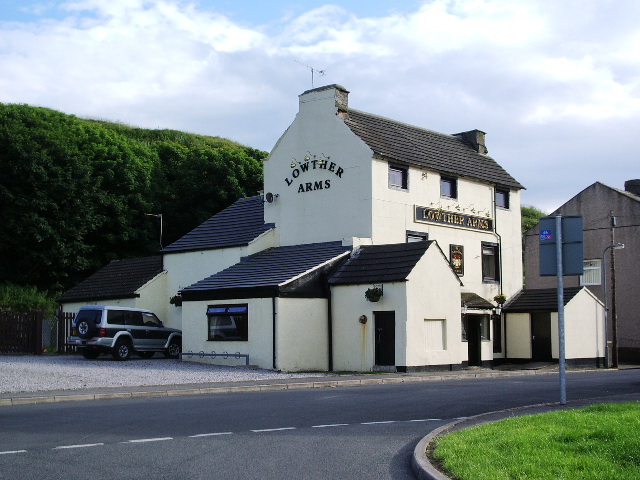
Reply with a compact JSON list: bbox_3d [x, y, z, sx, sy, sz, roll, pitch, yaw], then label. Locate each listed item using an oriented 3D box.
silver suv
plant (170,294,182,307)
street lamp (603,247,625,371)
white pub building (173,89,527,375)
[{"bbox_3d":[-7.203,3.557,34.697,1.800,1.880,4.700,-4,-8,31],"label":"silver suv"},{"bbox_3d":[-6.352,2.710,41.206,0.560,0.500,0.560,0,-6,0],"label":"plant"},{"bbox_3d":[13.855,3.087,43.449,1.102,5.851,0.280,-5,-8,42],"label":"street lamp"},{"bbox_3d":[3.173,-0.461,39.940,9.776,11.803,16.807,-5,-8,42],"label":"white pub building"}]

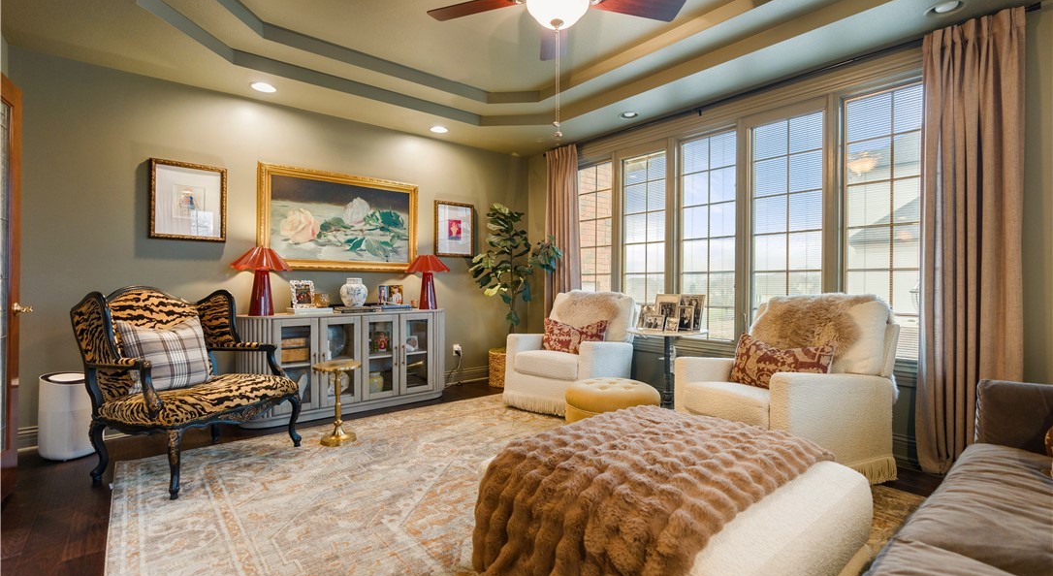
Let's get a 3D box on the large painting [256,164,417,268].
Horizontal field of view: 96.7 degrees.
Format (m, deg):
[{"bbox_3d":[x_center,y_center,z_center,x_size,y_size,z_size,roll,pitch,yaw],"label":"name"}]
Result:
[{"bbox_3d":[-1.567,-0.561,4.052,1.345,0.832,0.055,0,1,-39],"label":"large painting"}]

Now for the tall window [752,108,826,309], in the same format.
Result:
[{"bbox_3d":[1.828,-0.378,3.317,0.060,1.600,0.490,-1,2,-39],"label":"tall window"}]

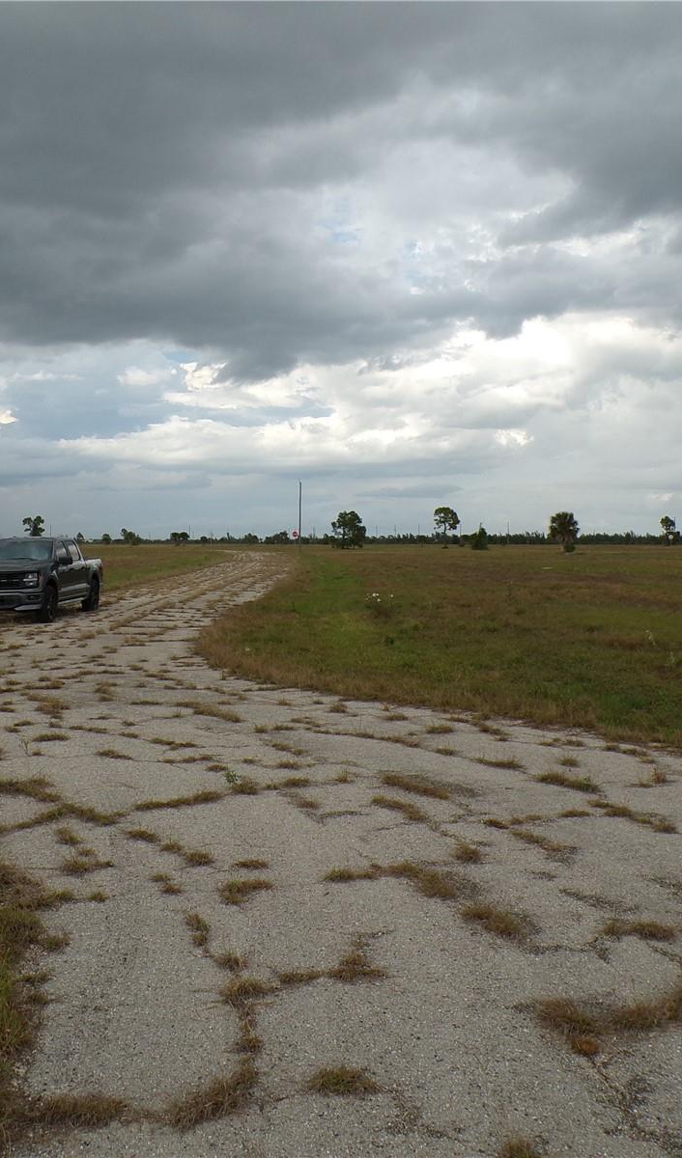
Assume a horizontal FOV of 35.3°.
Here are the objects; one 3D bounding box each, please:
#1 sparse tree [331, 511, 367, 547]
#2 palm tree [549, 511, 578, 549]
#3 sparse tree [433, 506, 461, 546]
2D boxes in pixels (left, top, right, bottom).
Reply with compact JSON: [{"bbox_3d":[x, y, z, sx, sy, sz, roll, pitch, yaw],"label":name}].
[{"bbox_3d":[1.160,-6.960,153.000,4.910,5.460,4.770,0,2,0],"label":"sparse tree"},{"bbox_3d":[25.240,-5.260,121.000,3.370,4.530,3.270,0,2,0],"label":"palm tree"},{"bbox_3d":[16.210,-7.790,163.000,4.060,6.280,3.940,0,2,0],"label":"sparse tree"}]

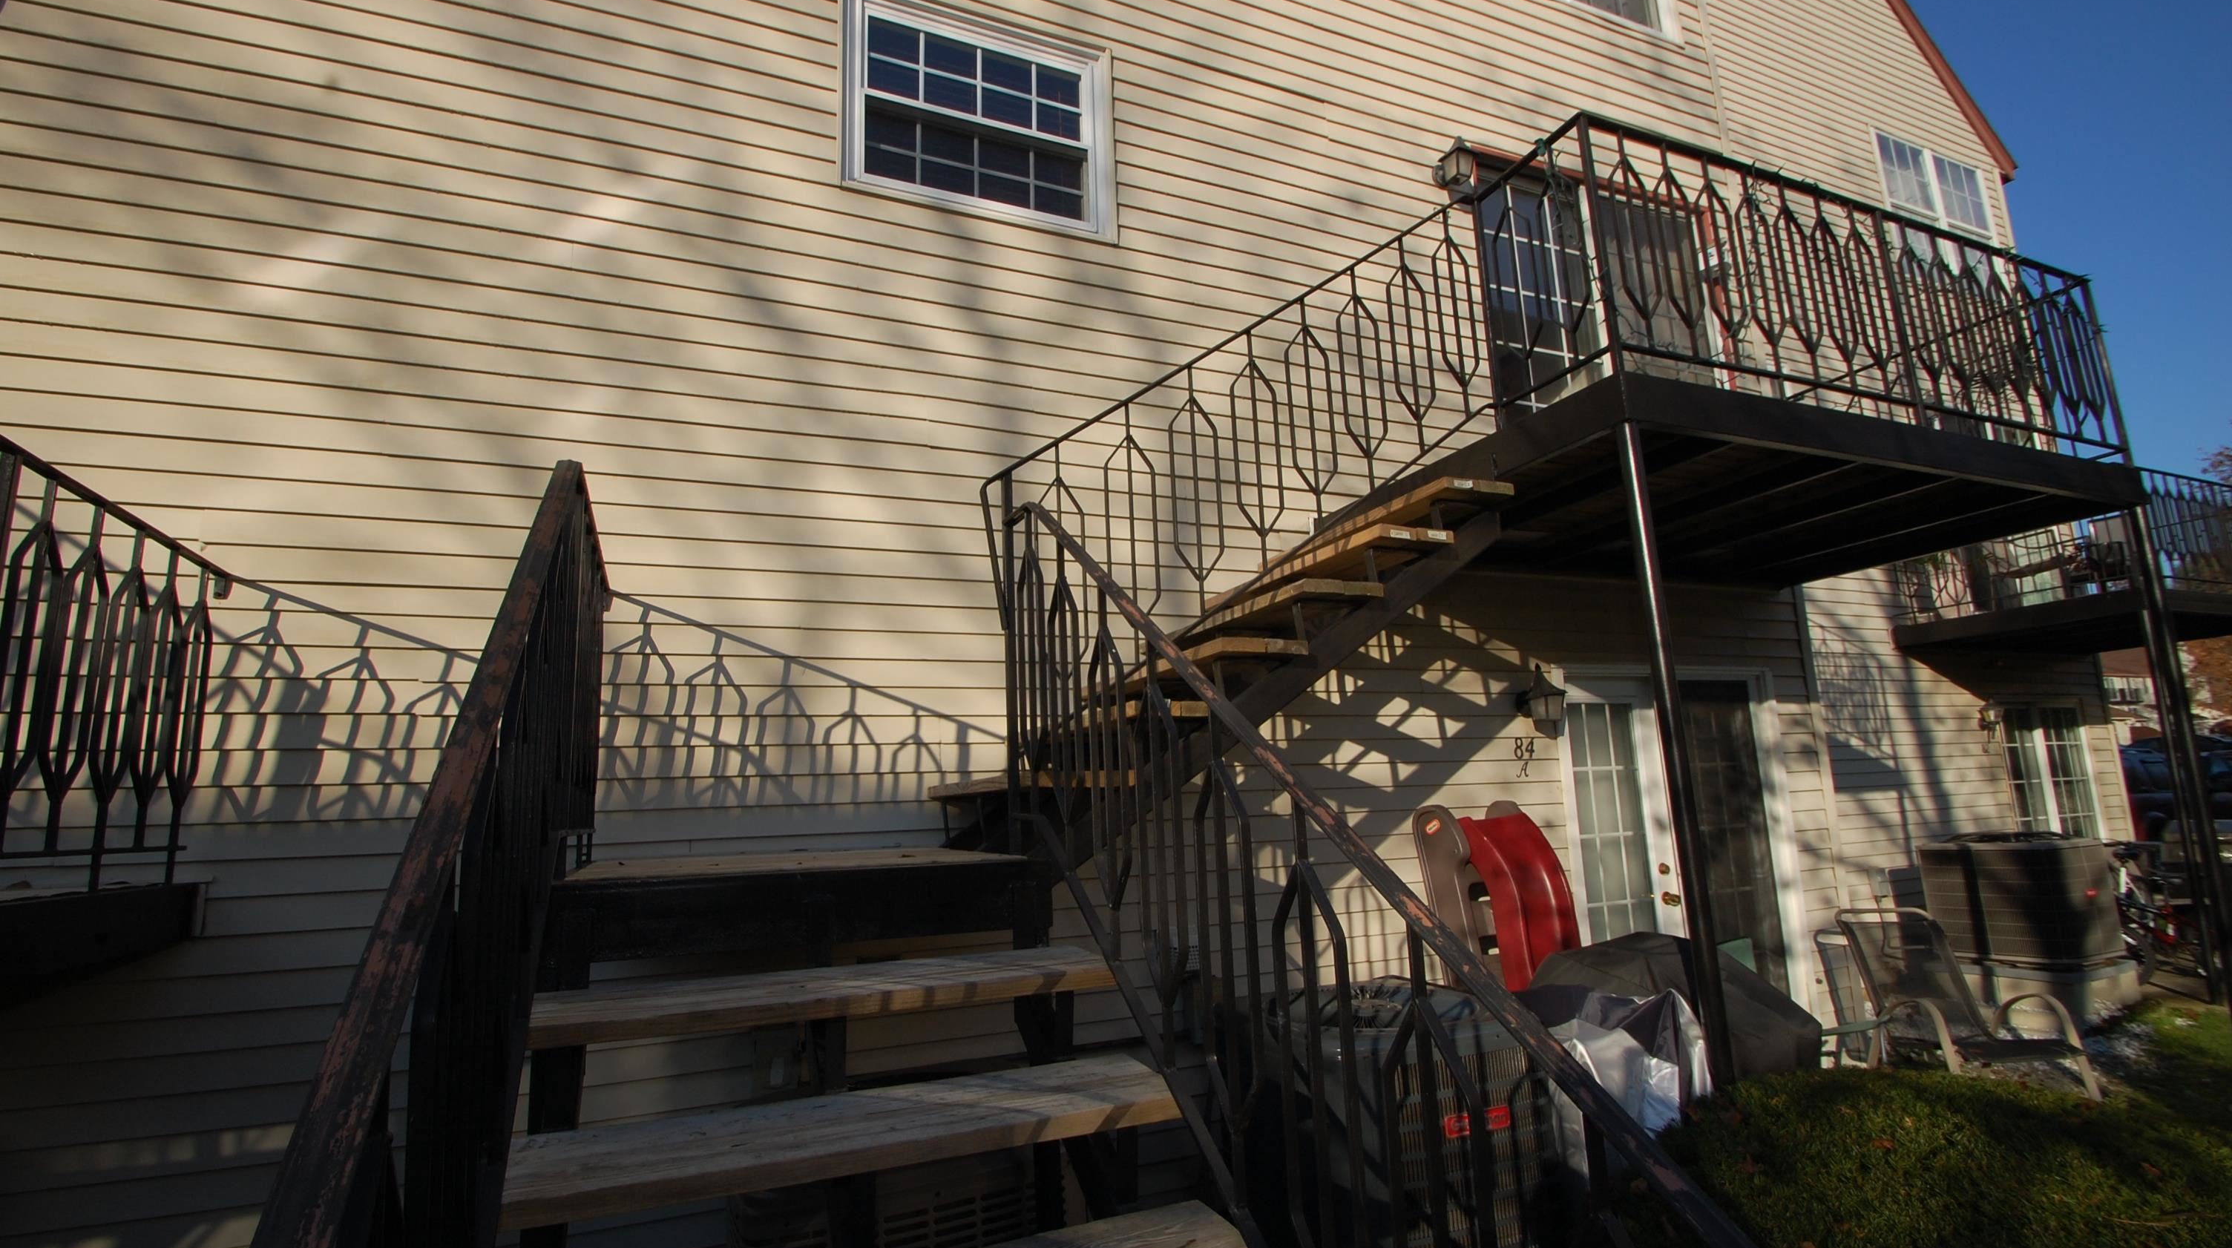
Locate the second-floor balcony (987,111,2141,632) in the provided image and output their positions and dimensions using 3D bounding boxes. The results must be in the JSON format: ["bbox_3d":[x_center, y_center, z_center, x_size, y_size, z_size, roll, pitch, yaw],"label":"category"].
[{"bbox_3d":[1.861,-0.558,3.745,5.000,1.950,1.430,2,-11,-22],"label":"second-floor balcony"}]

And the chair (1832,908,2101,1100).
[{"bbox_3d":[4.219,1.905,4.696,0.650,0.830,0.720,-3,-10,1],"label":"chair"}]

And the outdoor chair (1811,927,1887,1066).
[{"bbox_3d":[3.900,1.943,4.865,0.500,0.800,0.420,-1,-10,-8],"label":"outdoor chair"}]

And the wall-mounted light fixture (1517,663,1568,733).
[{"bbox_3d":[1.988,0.354,4.320,0.175,0.330,0.220,2,-11,-22],"label":"wall-mounted light fixture"}]

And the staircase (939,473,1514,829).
[{"bbox_3d":[0.402,0.131,3.273,1.870,1.180,0.960,2,-11,-22],"label":"staircase"}]

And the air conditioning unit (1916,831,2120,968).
[{"bbox_3d":[6.328,1.864,6.521,0.770,0.780,0.770,3,-11,-29],"label":"air conditioning unit"}]

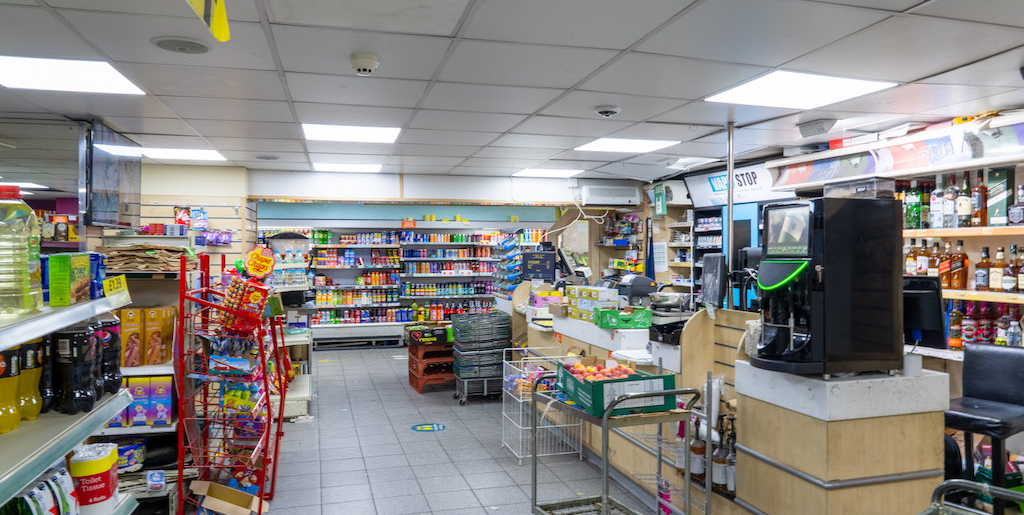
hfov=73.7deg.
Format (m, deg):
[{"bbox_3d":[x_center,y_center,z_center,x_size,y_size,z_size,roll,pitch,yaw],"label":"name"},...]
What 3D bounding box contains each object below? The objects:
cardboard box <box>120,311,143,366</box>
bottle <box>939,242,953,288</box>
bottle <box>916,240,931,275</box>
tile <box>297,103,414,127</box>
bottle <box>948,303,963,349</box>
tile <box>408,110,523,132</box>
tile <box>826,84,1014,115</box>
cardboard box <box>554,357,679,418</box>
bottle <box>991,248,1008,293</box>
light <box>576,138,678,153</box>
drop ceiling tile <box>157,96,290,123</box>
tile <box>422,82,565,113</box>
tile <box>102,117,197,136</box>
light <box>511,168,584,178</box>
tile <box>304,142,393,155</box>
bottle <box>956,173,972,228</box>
[{"bbox_3d":[-2.073,0.436,3.738,0.093,0.310,0.100,0,1,-14],"label":"cardboard box"},{"bbox_3d":[2.641,0.049,4.140,0.073,0.286,0.073,0,1,-38],"label":"bottle"},{"bbox_3d":[2.591,0.041,4.300,0.080,0.300,0.080,0,1,-35],"label":"bottle"},{"bbox_3d":[-0.836,-0.756,3.632,0.597,0.022,0.597,0,1,-14],"label":"tile"},{"bbox_3d":[2.484,0.375,3.820,0.077,0.295,0.077,0,0,-37],"label":"bottle"},{"bbox_3d":[-0.254,-0.757,3.780,0.597,0.022,0.597,0,1,-14],"label":"tile"},{"bbox_3d":[1.769,-0.711,3.055,0.595,0.025,0.595,0,1,-14],"label":"tile"},{"bbox_3d":[0.493,0.617,3.290,0.400,0.155,0.550,0,1,-13],"label":"cardboard box"},{"bbox_3d":[2.597,0.063,3.630,0.080,0.236,0.080,0,1,-22],"label":"bottle"},{"bbox_3d":[0.763,-0.770,4.656,0.600,0.030,0.600,0,1,-14],"label":"light"},{"bbox_3d":[-1.416,-0.755,3.482,0.597,0.022,0.597,0,1,-14],"label":"drop ceiling tile"},{"bbox_3d":[-0.105,-0.751,3.200,0.597,0.022,0.597,0,1,-14],"label":"tile"},{"bbox_3d":[-2.156,-0.762,3.937,0.600,0.020,0.600,0,0,-14],"label":"tile"},{"bbox_3d":[0.341,-0.811,6.470,0.600,0.030,0.600,0,1,-14],"label":"light"},{"bbox_3d":[-1.132,-0.773,4.770,0.600,0.020,0.600,0,1,-14],"label":"tile"},{"bbox_3d":[2.571,-0.328,3.860,0.080,0.310,0.080,0,1,-35],"label":"bottle"}]

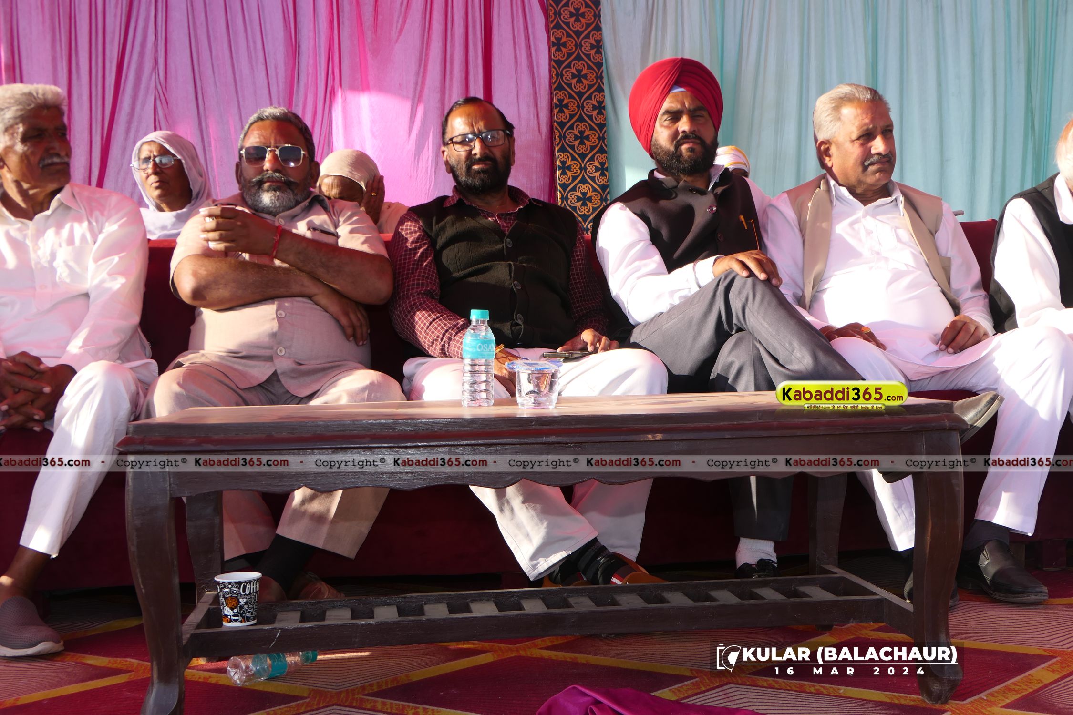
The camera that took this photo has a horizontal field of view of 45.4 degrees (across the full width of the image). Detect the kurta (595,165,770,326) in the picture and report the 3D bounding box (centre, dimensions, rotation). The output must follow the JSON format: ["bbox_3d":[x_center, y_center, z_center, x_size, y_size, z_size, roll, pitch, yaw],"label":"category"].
[{"bbox_3d":[0.344,-0.239,3.050,0.430,0.430,0.330,0,-6,-28],"label":"kurta"}]

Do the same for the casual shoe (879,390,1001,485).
[{"bbox_3d":[0.764,0.137,2.460,0.290,0.115,0.105,-34,5,24],"label":"casual shoe"}]

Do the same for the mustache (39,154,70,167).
[{"bbox_3d":[-1.128,-0.461,3.000,0.035,0.032,0.085,-1,1,33],"label":"mustache"}]

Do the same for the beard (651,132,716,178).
[{"bbox_3d":[0.354,-0.485,3.070,0.148,0.105,0.100,-3,1,-16],"label":"beard"}]

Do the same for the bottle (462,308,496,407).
[{"bbox_3d":[-0.094,0.001,2.090,0.053,0.158,0.053,0,0,0],"label":"bottle"}]

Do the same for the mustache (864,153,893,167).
[{"bbox_3d":[0.818,-0.471,3.060,0.085,0.032,0.035,-2,1,-30],"label":"mustache"}]

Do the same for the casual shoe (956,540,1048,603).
[{"bbox_3d":[0.990,0.451,2.775,0.102,0.110,0.285,-1,1,-22],"label":"casual shoe"}]

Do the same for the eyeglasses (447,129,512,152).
[{"bbox_3d":[-0.137,-0.499,3.008,0.142,0.043,0.140,-8,1,-4],"label":"eyeglasses"}]

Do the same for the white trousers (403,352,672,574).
[{"bbox_3d":[-0.019,0.203,2.887,0.545,0.540,0.620,-1,1,-6],"label":"white trousers"}]

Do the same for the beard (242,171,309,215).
[{"bbox_3d":[-0.607,-0.381,2.980,0.150,0.105,0.110,-1,-2,-5],"label":"beard"}]

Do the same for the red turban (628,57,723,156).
[{"bbox_3d":[0.335,-0.602,3.080,0.215,0.220,0.240,-3,-2,-9],"label":"red turban"}]

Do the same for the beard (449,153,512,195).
[{"bbox_3d":[-0.137,-0.440,3.080,0.148,0.100,0.100,-7,1,-3],"label":"beard"}]

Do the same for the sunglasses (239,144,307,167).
[{"bbox_3d":[-0.607,-0.457,2.988,0.148,0.050,0.140,-1,-2,-5],"label":"sunglasses"}]

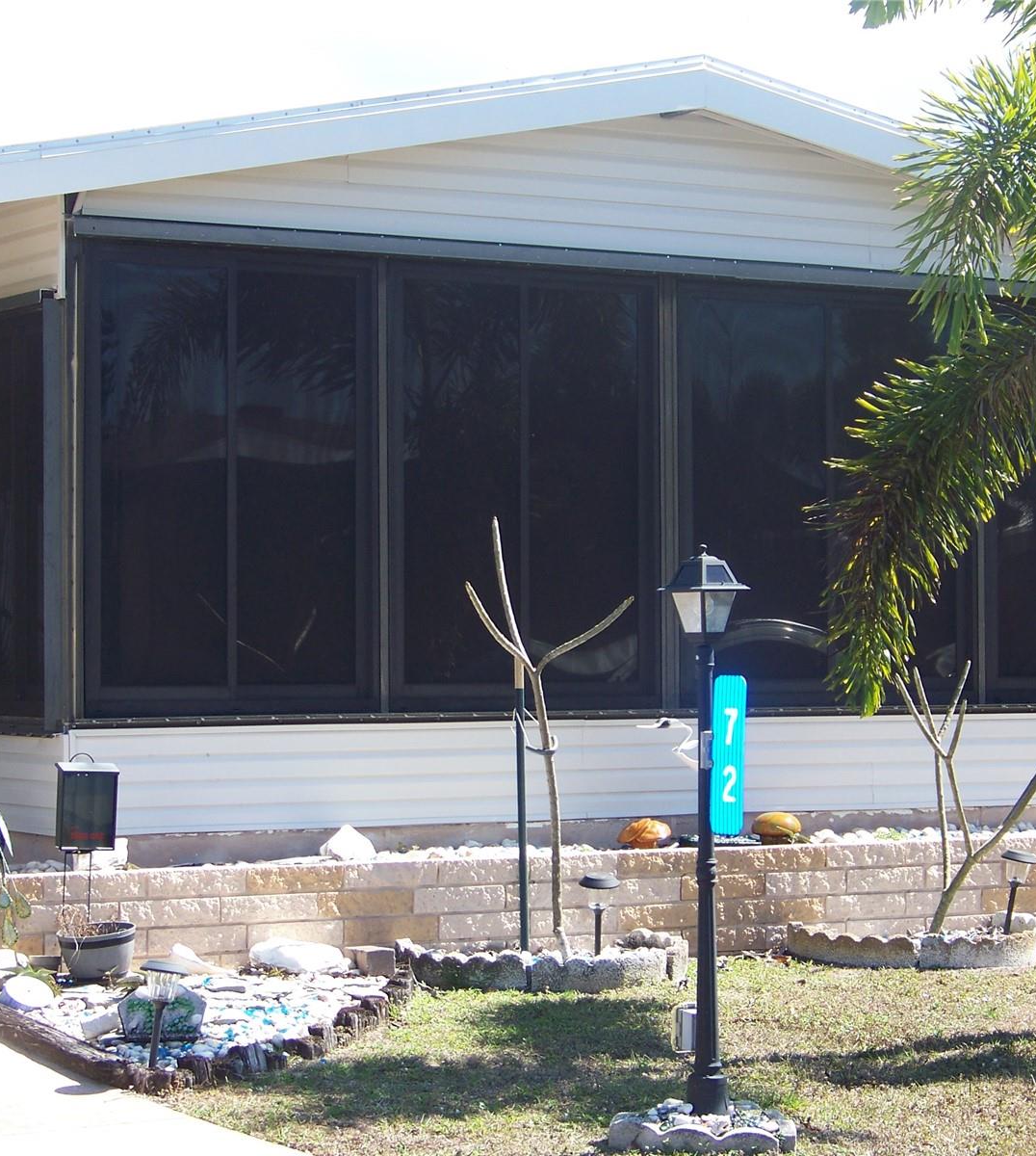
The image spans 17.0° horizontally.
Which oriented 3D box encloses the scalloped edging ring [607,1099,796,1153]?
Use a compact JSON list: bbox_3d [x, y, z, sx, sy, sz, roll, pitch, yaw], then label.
[{"bbox_3d":[0.506,1.516,9.580,0.525,0.100,0.470,0,-1,0],"label":"scalloped edging ring"}]

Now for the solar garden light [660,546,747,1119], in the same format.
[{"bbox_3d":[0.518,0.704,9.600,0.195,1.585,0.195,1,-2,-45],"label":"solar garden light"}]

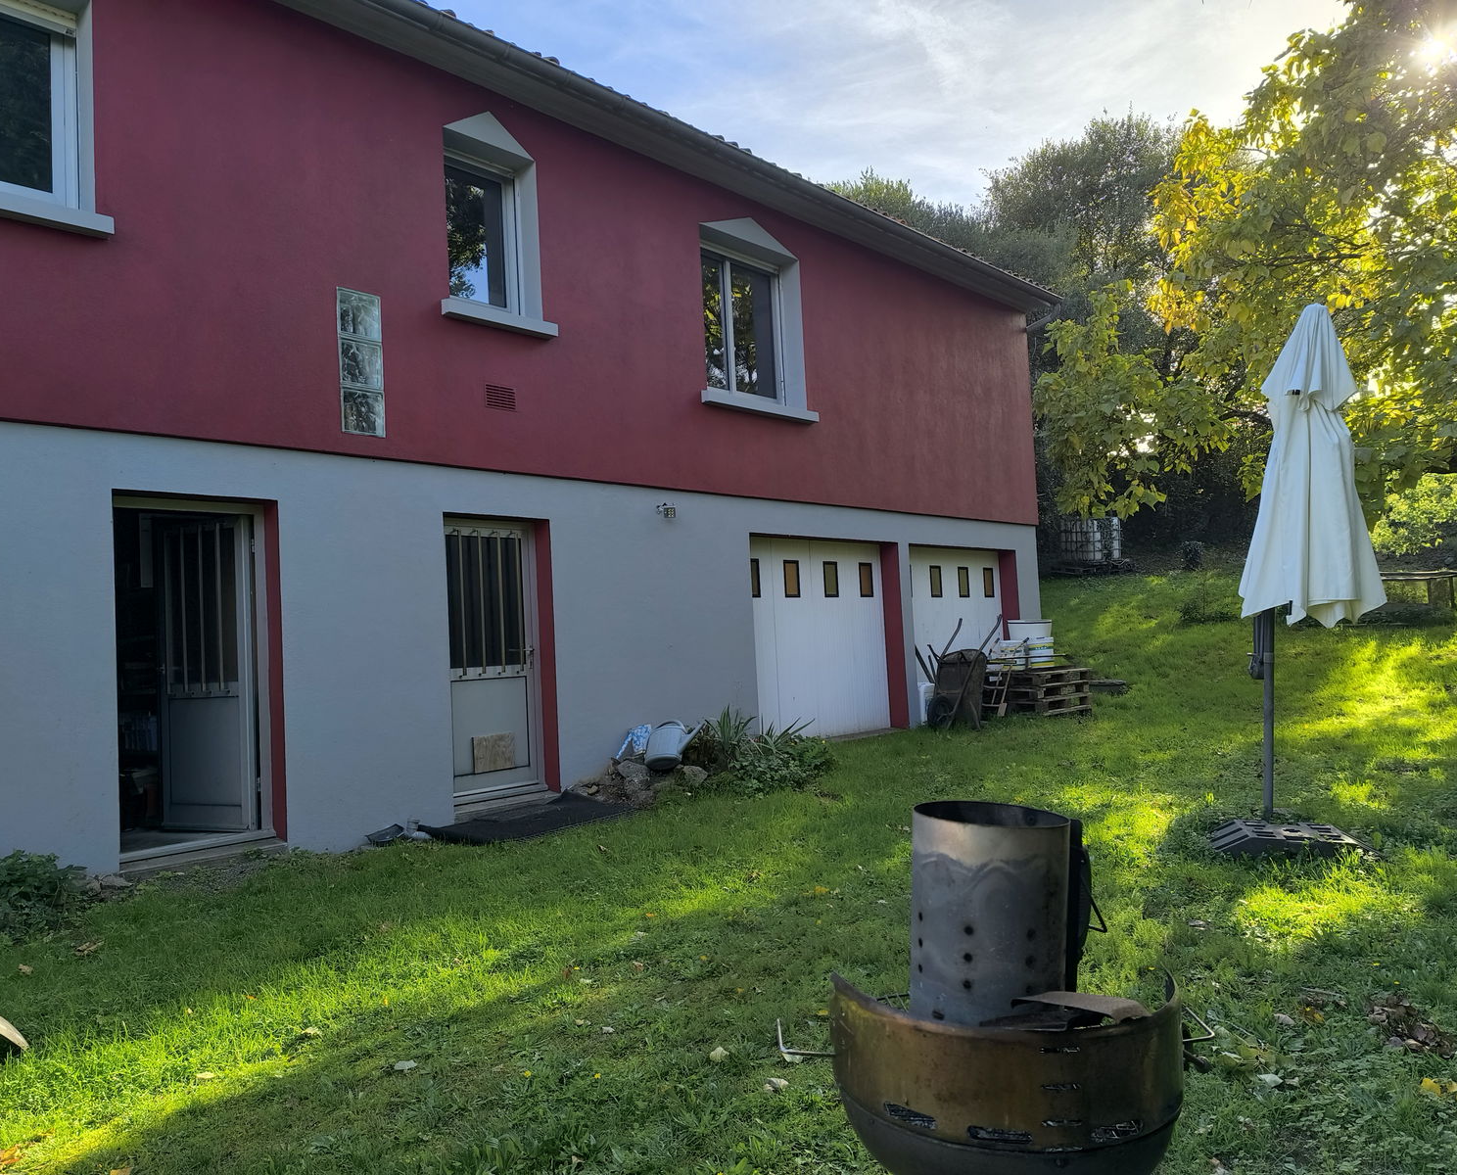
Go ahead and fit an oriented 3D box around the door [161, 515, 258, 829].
[{"bbox_3d":[-3.274,0.537,6.490,0.760,1.950,0.080,-4,-3,21],"label":"door"}]

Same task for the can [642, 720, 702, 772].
[{"bbox_3d":[-0.427,1.230,8.080,0.480,0.370,0.260,0,-27,-2],"label":"can"}]

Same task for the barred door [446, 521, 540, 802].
[{"bbox_3d":[-1.737,0.501,7.513,0.120,1.980,0.860,-5,-4,43],"label":"barred door"}]

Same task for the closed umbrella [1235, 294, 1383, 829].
[{"bbox_3d":[2.841,-0.113,5.070,0.640,2.530,0.620,-1,-3,29],"label":"closed umbrella"}]

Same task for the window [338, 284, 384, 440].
[{"bbox_3d":[-2.394,-1.448,6.757,0.100,0.930,0.300,-5,-4,43],"label":"window"}]

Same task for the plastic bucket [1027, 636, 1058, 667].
[{"bbox_3d":[3.672,0.767,12.200,0.310,0.360,0.310,-4,-3,17],"label":"plastic bucket"}]

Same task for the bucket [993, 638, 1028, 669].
[{"bbox_3d":[3.300,0.786,12.150,0.310,0.360,0.310,-4,-3,15],"label":"bucket"}]

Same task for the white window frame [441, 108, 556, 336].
[{"bbox_3d":[-1.766,-2.669,7.638,0.280,1.600,0.980,-5,-4,43],"label":"white window frame"}]

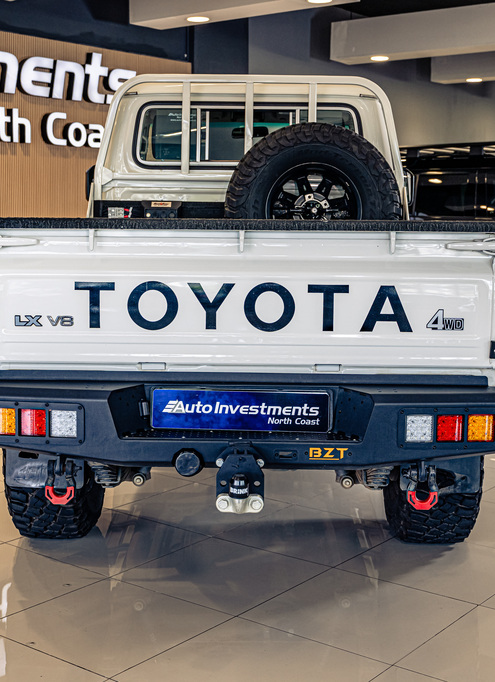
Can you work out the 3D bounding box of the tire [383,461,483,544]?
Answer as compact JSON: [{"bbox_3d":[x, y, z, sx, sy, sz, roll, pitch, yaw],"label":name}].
[{"bbox_3d":[0.754,0.421,4.123,0.285,0.820,0.820,1,7,1],"label":"tire"}]

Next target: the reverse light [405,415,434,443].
[{"bbox_3d":[0.493,0.252,2.850,0.080,0.080,0.030,0,7,-5],"label":"reverse light"}]

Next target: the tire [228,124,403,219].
[{"bbox_3d":[0.303,-0.605,4.640,0.815,0.815,0.280,1,7,1],"label":"tire"}]

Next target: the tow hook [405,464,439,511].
[{"bbox_3d":[0.512,0.431,2.925,0.105,0.137,0.050,1,7,1],"label":"tow hook"}]

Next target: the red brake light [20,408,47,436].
[{"bbox_3d":[-0.619,0.236,2.875,0.080,0.080,0.030,1,7,7],"label":"red brake light"}]

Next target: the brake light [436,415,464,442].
[{"bbox_3d":[0.585,0.253,2.860,0.080,0.080,0.030,0,7,-5],"label":"brake light"}]

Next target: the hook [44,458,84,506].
[{"bbox_3d":[-0.541,0.418,2.940,0.112,0.140,0.050,1,7,1],"label":"hook"}]

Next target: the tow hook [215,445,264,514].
[{"bbox_3d":[-0.022,0.391,2.769,0.133,0.172,0.190,1,7,1],"label":"tow hook"}]

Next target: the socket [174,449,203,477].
[{"bbox_3d":[-0.170,0.351,2.870,0.083,0.083,0.055,1,7,1],"label":"socket"}]

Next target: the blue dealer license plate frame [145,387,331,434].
[{"bbox_3d":[-0.016,0.206,2.940,0.540,0.130,0.025,1,7,1],"label":"blue dealer license plate frame"}]

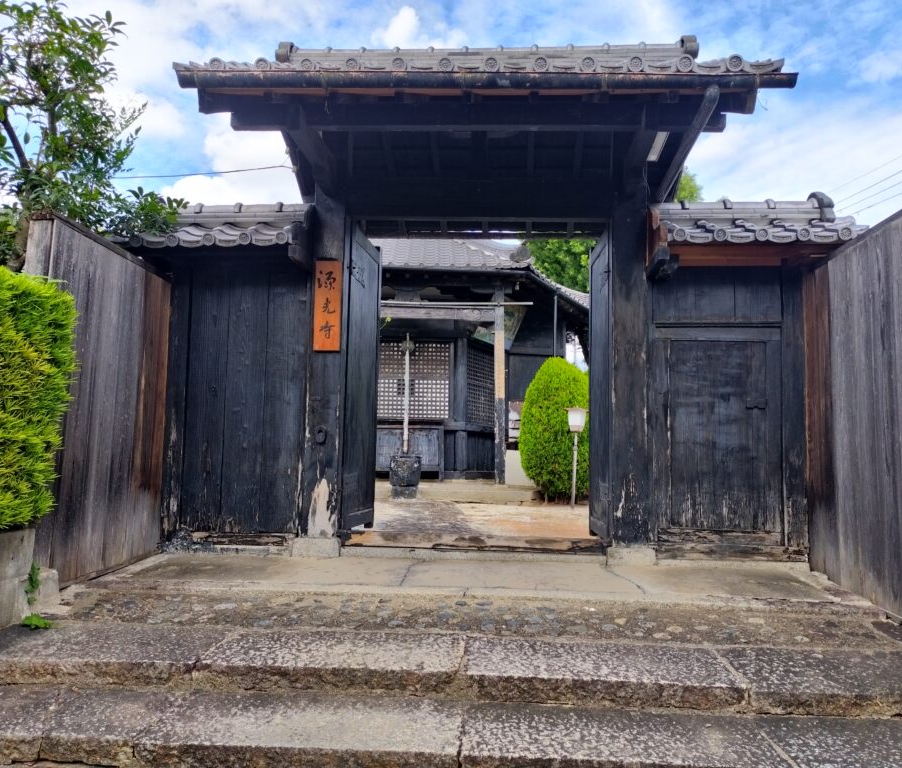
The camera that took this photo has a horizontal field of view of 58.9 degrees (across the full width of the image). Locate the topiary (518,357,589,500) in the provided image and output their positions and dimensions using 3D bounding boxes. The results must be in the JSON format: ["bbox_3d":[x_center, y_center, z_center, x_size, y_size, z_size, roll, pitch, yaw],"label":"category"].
[{"bbox_3d":[1.484,0.619,11.133,1.052,2.019,1.060,1,-5,3],"label":"topiary"}]

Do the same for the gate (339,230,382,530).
[{"bbox_3d":[-0.821,-0.063,7.073,0.070,2.576,1.030,0,-5,9],"label":"gate"}]

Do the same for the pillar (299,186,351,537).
[{"bbox_3d":[-1.009,-0.191,6.510,0.272,2.819,0.270,1,-5,3],"label":"pillar"}]

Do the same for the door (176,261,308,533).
[{"bbox_3d":[-1.717,0.085,6.523,1.082,2.230,0.120,1,-5,3],"label":"door"}]

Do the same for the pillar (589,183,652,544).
[{"bbox_3d":[1.411,-0.181,6.398,0.267,2.849,0.270,1,-5,3],"label":"pillar"}]

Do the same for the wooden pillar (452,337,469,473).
[{"bbox_3d":[0.200,0.370,14.530,0.213,2.461,0.200,1,-5,3],"label":"wooden pillar"}]

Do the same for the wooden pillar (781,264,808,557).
[{"bbox_3d":[2.681,0.173,6.308,0.168,2.232,0.170,1,-5,3],"label":"wooden pillar"}]

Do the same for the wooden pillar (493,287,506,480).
[{"bbox_3d":[0.788,0.030,12.905,0.155,3.158,0.160,1,-5,3],"label":"wooden pillar"}]

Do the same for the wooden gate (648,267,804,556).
[{"bbox_3d":[2.163,0.207,6.324,1.228,2.281,0.140,1,-5,3],"label":"wooden gate"}]

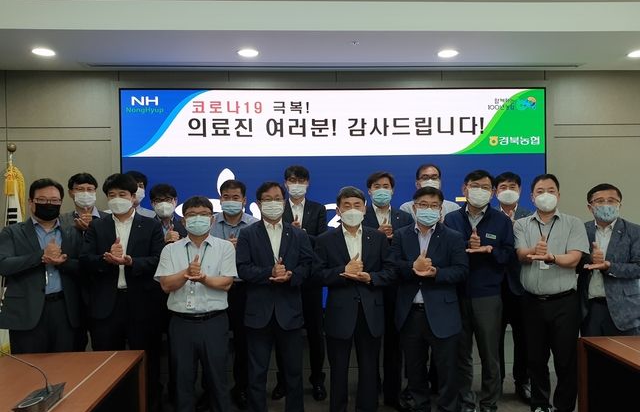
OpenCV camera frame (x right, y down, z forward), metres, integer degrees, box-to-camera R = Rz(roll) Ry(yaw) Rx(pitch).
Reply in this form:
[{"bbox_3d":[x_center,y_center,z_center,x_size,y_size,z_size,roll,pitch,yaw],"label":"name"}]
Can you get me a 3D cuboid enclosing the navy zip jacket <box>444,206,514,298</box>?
[{"bbox_3d":[1.121,0.324,3.390,0.490,0.660,0.350,-1,0,17],"label":"navy zip jacket"}]

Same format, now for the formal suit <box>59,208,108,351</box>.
[{"bbox_3d":[-1.690,0.740,3.520,0.560,1.400,0.360,-1,1,-16],"label":"formal suit"}]

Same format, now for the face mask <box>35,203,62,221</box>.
[{"bbox_3d":[-1.732,0.038,3.060,0.165,0.120,0.090,-2,2,-31],"label":"face mask"}]

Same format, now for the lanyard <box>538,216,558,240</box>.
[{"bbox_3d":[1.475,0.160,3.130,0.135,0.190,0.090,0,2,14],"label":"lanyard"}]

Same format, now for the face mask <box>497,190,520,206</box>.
[{"bbox_3d":[1.416,-0.057,3.620,0.155,0.120,0.090,0,1,21],"label":"face mask"}]

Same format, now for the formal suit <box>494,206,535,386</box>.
[{"bbox_3d":[1.550,0.752,3.910,0.500,1.460,0.340,-1,0,13],"label":"formal suit"}]

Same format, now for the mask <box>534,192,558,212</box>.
[{"bbox_3d":[1.456,-0.021,3.100,0.148,0.122,0.090,0,1,24],"label":"mask"}]

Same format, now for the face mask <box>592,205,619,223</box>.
[{"bbox_3d":[1.853,0.047,3.120,0.150,0.115,0.095,0,1,25],"label":"face mask"}]

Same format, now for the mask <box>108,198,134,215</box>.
[{"bbox_3d":[-1.353,0.005,3.260,0.150,0.120,0.095,-1,0,-8],"label":"mask"}]

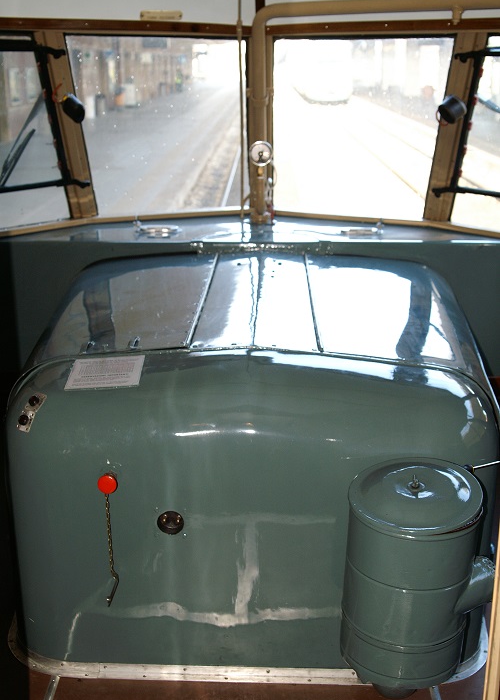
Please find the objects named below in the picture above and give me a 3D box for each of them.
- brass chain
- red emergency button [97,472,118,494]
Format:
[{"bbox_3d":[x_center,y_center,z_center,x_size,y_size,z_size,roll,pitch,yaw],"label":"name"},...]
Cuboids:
[{"bbox_3d":[-0.329,0.475,2.083,0.032,0.313,0.018,0,20,1],"label":"brass chain"},{"bbox_3d":[-0.325,0.302,2.018,0.045,0.045,0.042,0,20,1],"label":"red emergency button"}]

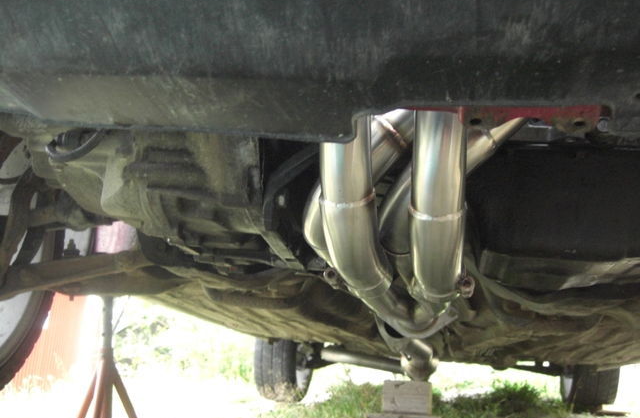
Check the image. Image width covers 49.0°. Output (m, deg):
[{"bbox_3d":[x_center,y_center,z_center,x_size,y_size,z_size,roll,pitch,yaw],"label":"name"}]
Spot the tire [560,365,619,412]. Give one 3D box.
[{"bbox_3d":[1.244,0.642,3.297,0.200,0.565,0.565,-2,-10,9],"label":"tire"}]

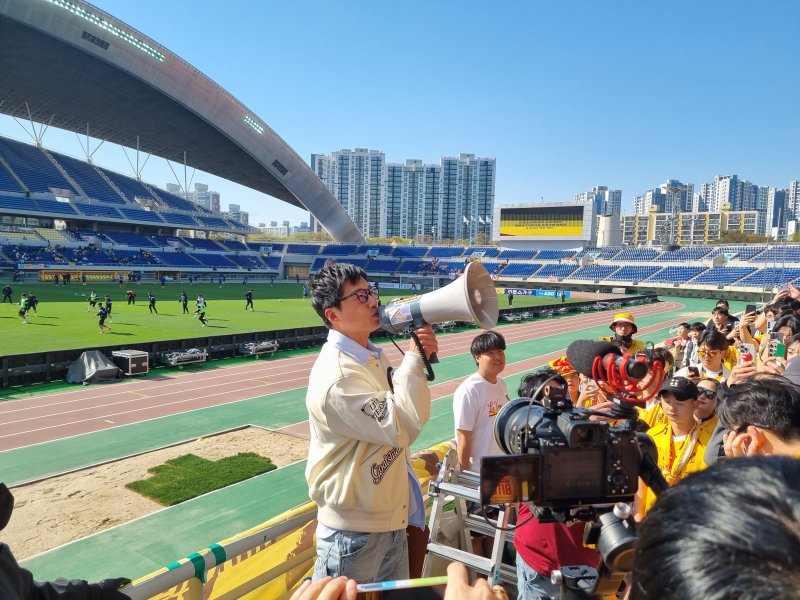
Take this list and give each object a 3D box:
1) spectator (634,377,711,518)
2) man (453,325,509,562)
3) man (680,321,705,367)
[{"bbox_3d":[1.392,1.215,3.169,0.500,1.640,0.360,4,4,38],"label":"spectator"},{"bbox_3d":[0.449,1.045,3.382,0.500,1.750,0.330,-1,5,-42],"label":"man"},{"bbox_3d":[3.690,1.053,7.646,0.460,1.540,0.320,4,4,38],"label":"man"}]

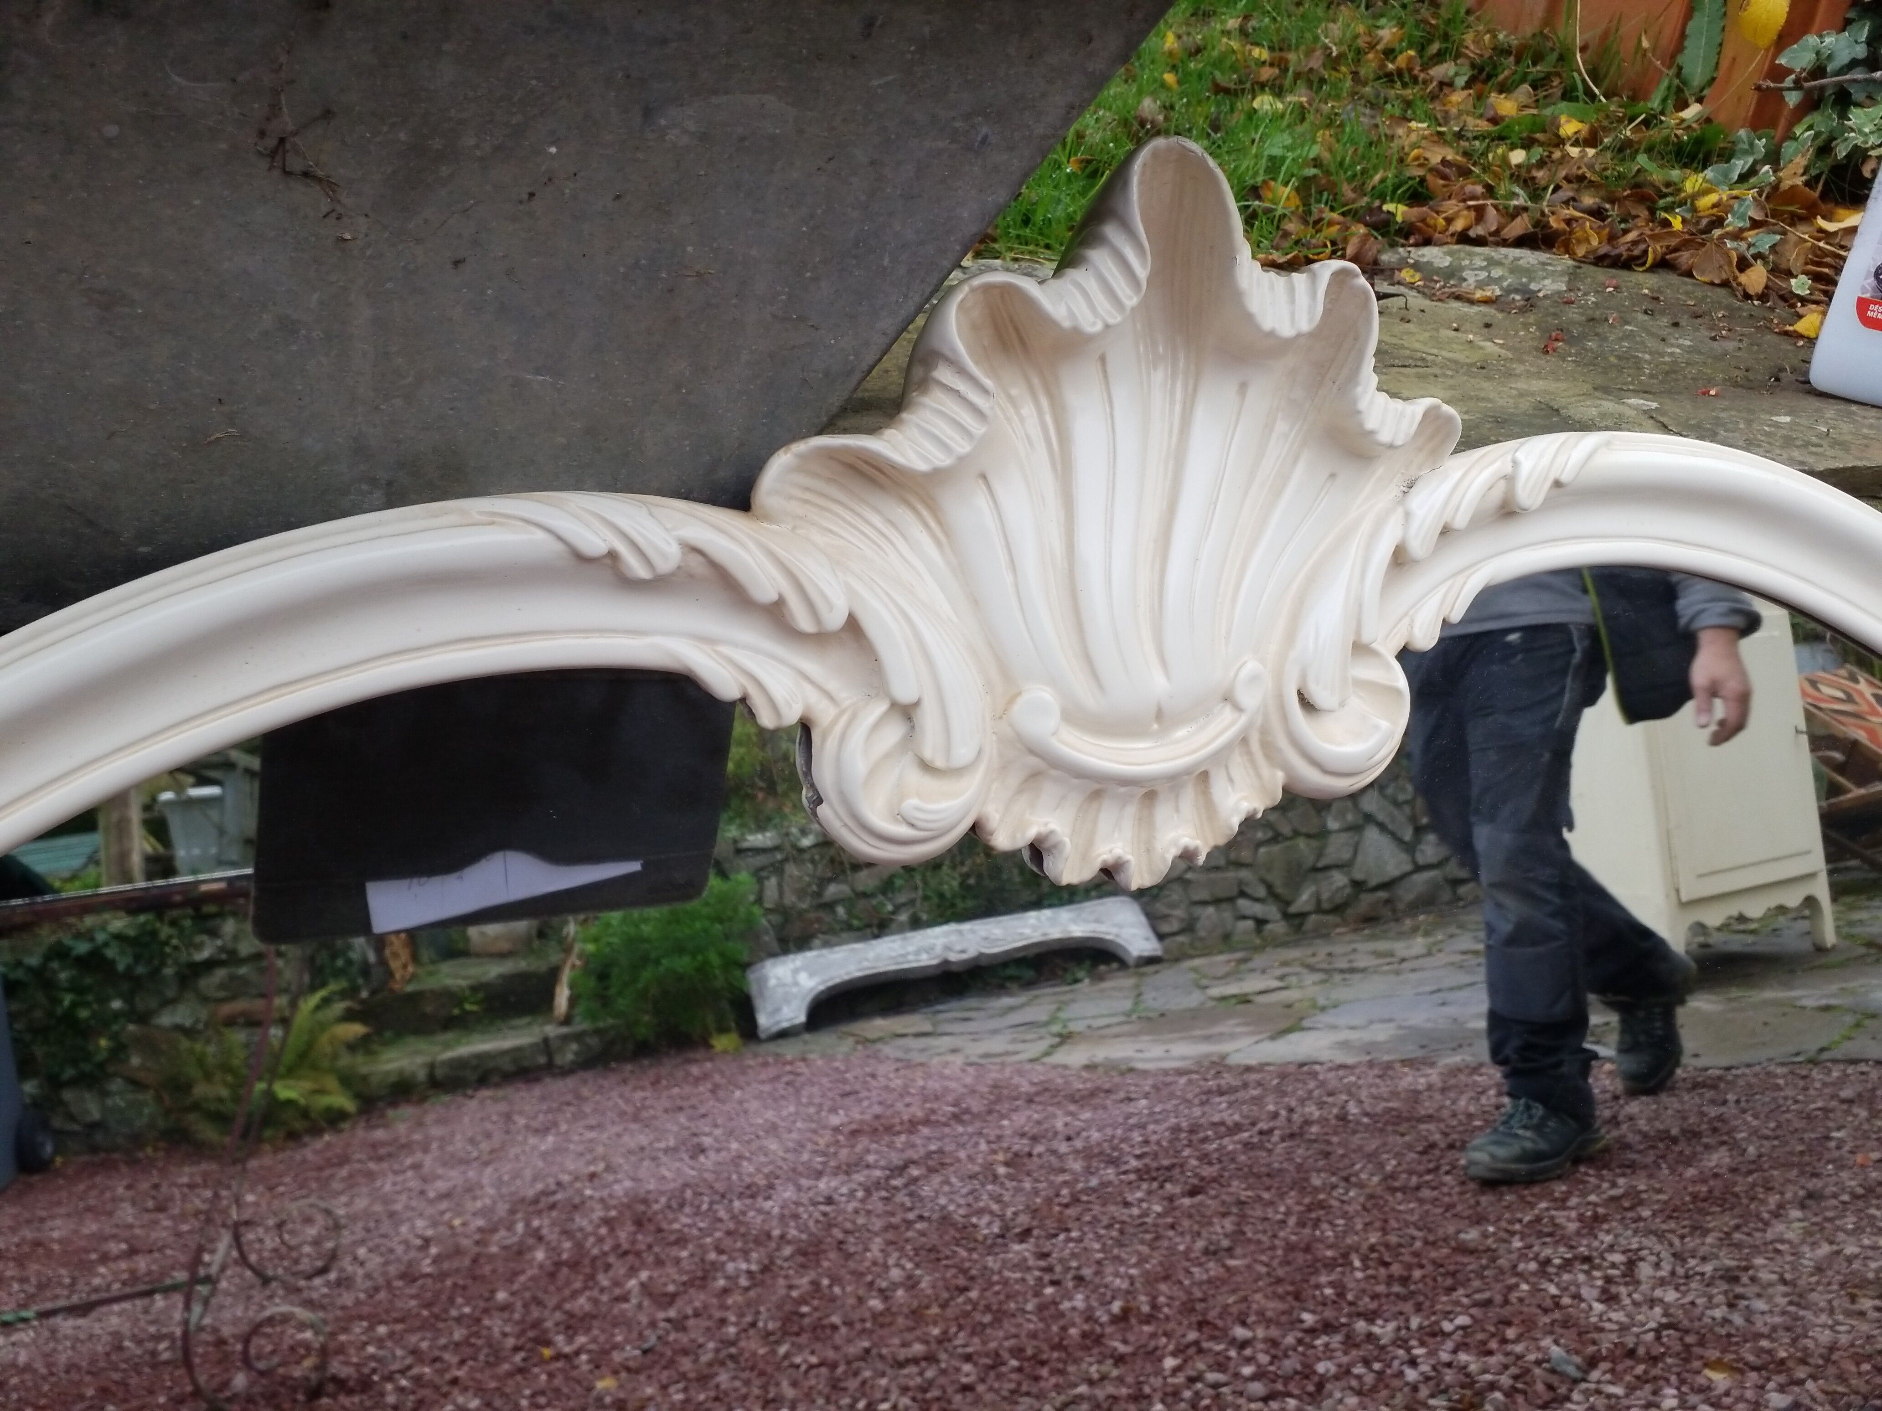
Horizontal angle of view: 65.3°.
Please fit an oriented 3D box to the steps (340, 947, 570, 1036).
[{"bbox_3d":[-1.691,1.030,5.081,0.820,0.165,0.420,-5,-2,-35],"label":"steps"}]

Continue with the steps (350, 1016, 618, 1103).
[{"bbox_3d":[-1.480,1.135,4.740,0.900,0.130,0.400,-5,-2,-35],"label":"steps"}]

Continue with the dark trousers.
[{"bbox_3d":[1.198,0.301,2.851,0.400,0.880,0.580,-8,-2,42],"label":"dark trousers"}]

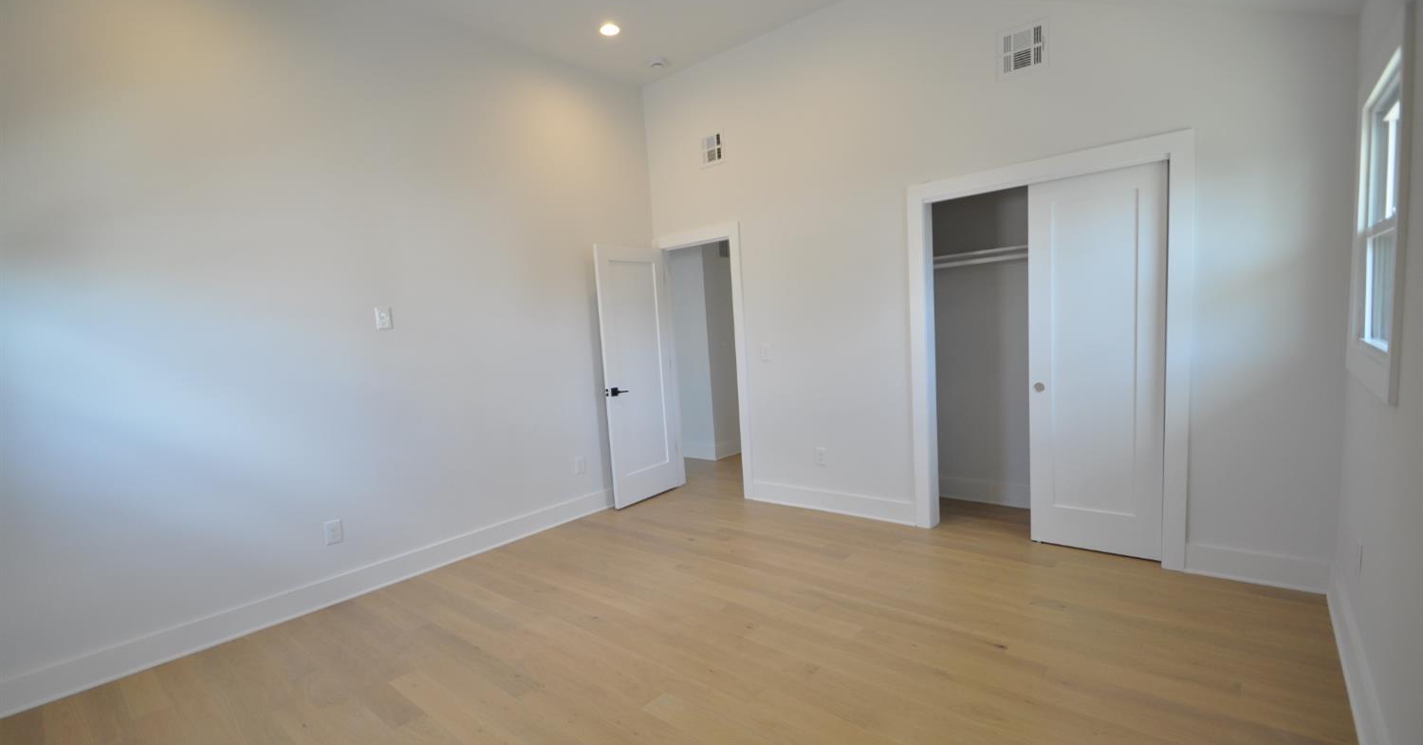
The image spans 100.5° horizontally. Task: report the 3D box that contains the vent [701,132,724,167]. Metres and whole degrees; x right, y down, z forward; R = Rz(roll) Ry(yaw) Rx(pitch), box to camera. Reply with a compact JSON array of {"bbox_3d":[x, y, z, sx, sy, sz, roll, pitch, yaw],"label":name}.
[{"bbox_3d":[0.011,-1.725,4.592,0.225,0.225,0.020,1,7,40],"label":"vent"}]

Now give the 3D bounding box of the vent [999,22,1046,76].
[{"bbox_3d":[1.677,-1.744,3.196,0.238,0.243,0.020,1,7,40],"label":"vent"}]

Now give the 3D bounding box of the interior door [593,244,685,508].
[{"bbox_3d":[-0.545,0.008,4.774,0.040,2.020,0.770,1,7,40],"label":"interior door"}]

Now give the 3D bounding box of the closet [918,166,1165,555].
[{"bbox_3d":[2.008,-0.047,3.575,1.200,2.060,0.620,1,7,40],"label":"closet"}]

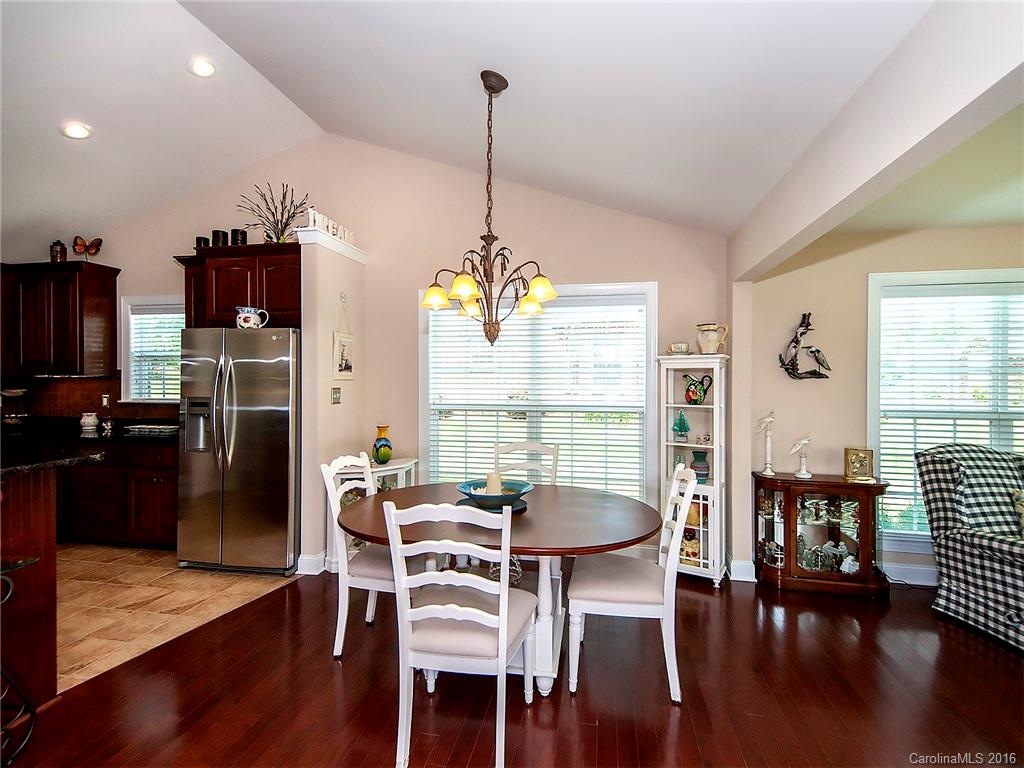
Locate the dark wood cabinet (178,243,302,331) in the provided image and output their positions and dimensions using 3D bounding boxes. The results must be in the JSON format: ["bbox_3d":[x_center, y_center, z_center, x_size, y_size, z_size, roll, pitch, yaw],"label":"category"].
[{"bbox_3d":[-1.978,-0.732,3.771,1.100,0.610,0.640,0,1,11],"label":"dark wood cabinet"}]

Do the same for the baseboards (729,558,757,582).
[{"bbox_3d":[1.593,1.288,3.254,0.175,0.145,0.030,0,1,11],"label":"baseboards"}]

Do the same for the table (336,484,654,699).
[{"bbox_3d":[-0.060,0.994,2.350,1.540,0.760,1.110,0,0,5],"label":"table"}]

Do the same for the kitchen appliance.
[{"bbox_3d":[-1.932,0.477,3.734,0.910,1.765,0.820,0,0,11],"label":"kitchen appliance"}]

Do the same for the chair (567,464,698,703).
[{"bbox_3d":[0.547,0.890,2.223,0.565,0.970,0.460,0,1,11],"label":"chair"}]

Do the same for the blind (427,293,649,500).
[{"bbox_3d":[0.164,0.195,3.794,1.750,1.740,0.060,0,0,11],"label":"blind"}]

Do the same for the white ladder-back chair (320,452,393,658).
[{"bbox_3d":[-0.650,0.881,2.500,0.570,0.980,0.480,0,0,9],"label":"white ladder-back chair"}]

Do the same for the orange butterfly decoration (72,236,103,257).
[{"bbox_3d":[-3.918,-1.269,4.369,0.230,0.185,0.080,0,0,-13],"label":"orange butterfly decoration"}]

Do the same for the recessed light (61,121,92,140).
[{"bbox_3d":[-3.013,-1.756,3.278,0.190,0.030,0.190,-17,-3,11],"label":"recessed light"}]

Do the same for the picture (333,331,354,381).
[{"bbox_3d":[-1.305,-0.209,3.693,0.020,0.365,0.300,0,0,11],"label":"picture"}]

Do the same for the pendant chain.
[{"bbox_3d":[-0.107,-1.110,2.395,0.035,0.724,0.035,0,1,11],"label":"pendant chain"}]

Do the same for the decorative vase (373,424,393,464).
[{"bbox_3d":[-1.002,0.462,3.696,0.153,0.310,0.153,0,0,11],"label":"decorative vase"}]

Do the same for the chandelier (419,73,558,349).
[{"bbox_3d":[-0.118,-0.890,2.398,0.680,1.384,0.680,0,1,11],"label":"chandelier"}]

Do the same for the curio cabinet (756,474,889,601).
[{"bbox_3d":[2.076,1.002,3.181,0.790,0.720,0.275,0,1,11],"label":"curio cabinet"}]

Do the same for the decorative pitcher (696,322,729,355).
[{"bbox_3d":[1.406,-0.313,3.313,0.215,0.230,0.155,0,0,23],"label":"decorative pitcher"}]

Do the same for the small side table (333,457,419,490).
[{"bbox_3d":[-1.051,0.991,3.613,0.760,0.745,0.330,0,0,-34],"label":"small side table"}]

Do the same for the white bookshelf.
[{"bbox_3d":[1.266,0.582,3.308,0.420,1.555,0.265,0,1,30],"label":"white bookshelf"}]

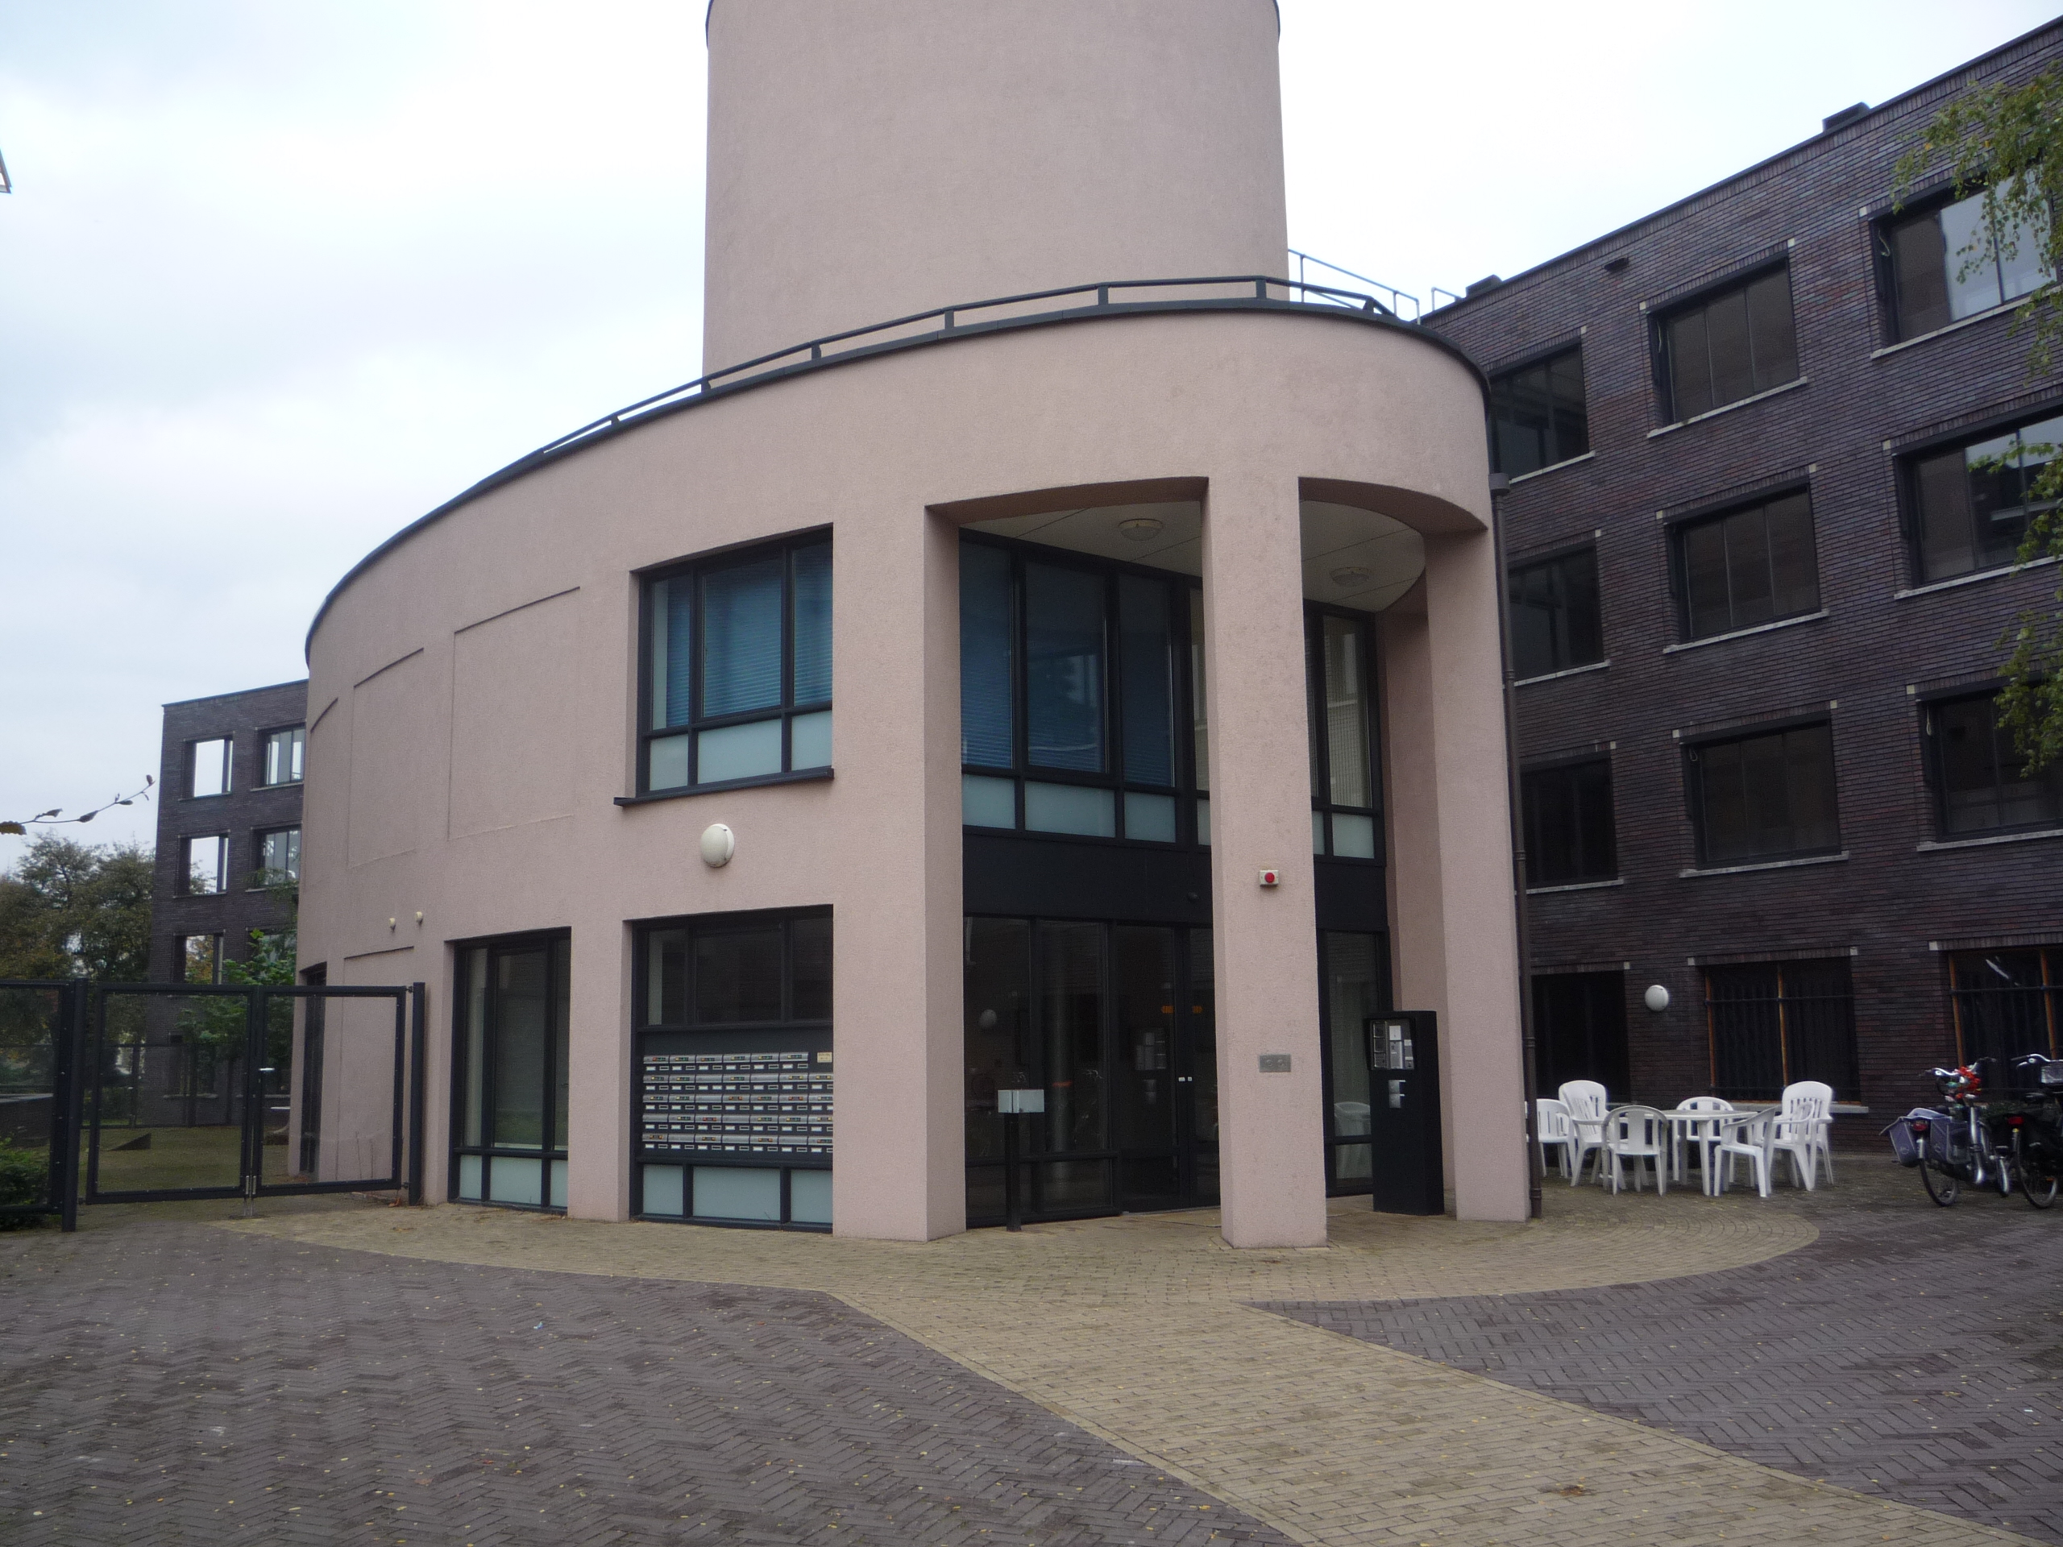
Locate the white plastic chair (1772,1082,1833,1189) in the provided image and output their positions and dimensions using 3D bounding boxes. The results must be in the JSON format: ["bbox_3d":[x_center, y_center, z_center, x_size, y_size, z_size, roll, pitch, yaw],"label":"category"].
[{"bbox_3d":[7.362,3.440,17.031,0.570,1.000,0.600,-8,-12,39],"label":"white plastic chair"}]

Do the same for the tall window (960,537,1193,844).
[{"bbox_3d":[0.440,-0.647,15.586,2.570,2.550,0.120,5,-10,-35],"label":"tall window"}]

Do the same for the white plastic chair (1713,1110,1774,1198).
[{"bbox_3d":[6.558,3.442,16.365,0.560,0.800,0.560,-9,-12,40],"label":"white plastic chair"}]

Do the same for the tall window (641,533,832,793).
[{"bbox_3d":[-2.407,-0.834,14.839,2.340,1.950,0.150,-7,-11,35],"label":"tall window"}]

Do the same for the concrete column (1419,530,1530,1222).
[{"bbox_3d":[3.653,0.797,14.675,0.550,5.550,0.640,-4,-9,19],"label":"concrete column"}]

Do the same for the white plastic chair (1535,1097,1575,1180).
[{"bbox_3d":[5.422,3.852,18.765,0.560,0.800,0.560,-2,-9,7],"label":"white plastic chair"}]

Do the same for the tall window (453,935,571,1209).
[{"bbox_3d":[-4.786,2.765,16.605,2.280,2.500,0.130,-9,-12,43],"label":"tall window"}]

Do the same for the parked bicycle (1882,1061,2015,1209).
[{"bbox_3d":[7.731,3.049,15.076,0.600,1.080,1.750,-9,-12,44],"label":"parked bicycle"}]

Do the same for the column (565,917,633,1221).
[{"bbox_3d":[-3.679,2.577,15.599,0.690,2.540,0.340,-8,-11,41],"label":"column"}]

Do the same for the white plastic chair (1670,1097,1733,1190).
[{"bbox_3d":[6.710,3.662,17.919,0.570,0.790,0.550,-4,-9,17],"label":"white plastic chair"}]

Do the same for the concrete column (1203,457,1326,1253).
[{"bbox_3d":[1.685,0.598,13.132,0.660,5.550,0.640,-1,-9,-2],"label":"concrete column"}]

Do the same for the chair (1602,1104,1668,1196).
[{"bbox_3d":[5.607,3.487,16.565,0.560,0.800,0.560,-4,-10,16],"label":"chair"}]

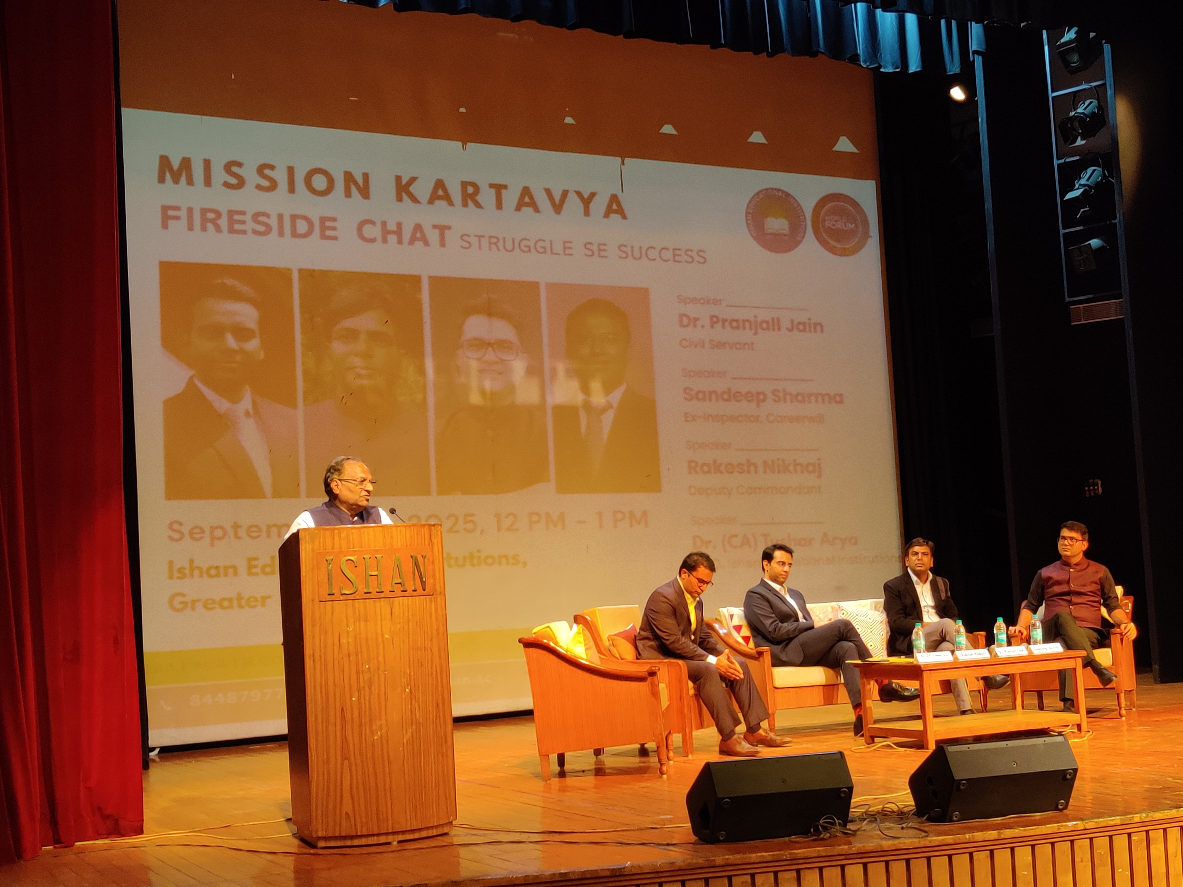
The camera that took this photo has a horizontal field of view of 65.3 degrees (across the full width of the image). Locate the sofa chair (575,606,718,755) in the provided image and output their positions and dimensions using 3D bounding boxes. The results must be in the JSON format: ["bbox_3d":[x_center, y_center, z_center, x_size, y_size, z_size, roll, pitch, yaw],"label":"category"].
[{"bbox_3d":[0.414,1.466,5.720,0.750,0.770,0.690,-8,-10,26],"label":"sofa chair"}]

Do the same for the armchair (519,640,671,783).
[{"bbox_3d":[0.040,1.382,5.020,0.750,0.760,0.680,-4,-9,3],"label":"armchair"}]

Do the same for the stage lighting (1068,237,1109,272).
[{"bbox_3d":[4.363,-1.656,8.100,0.250,0.270,0.340,-10,12,36],"label":"stage lighting"}]

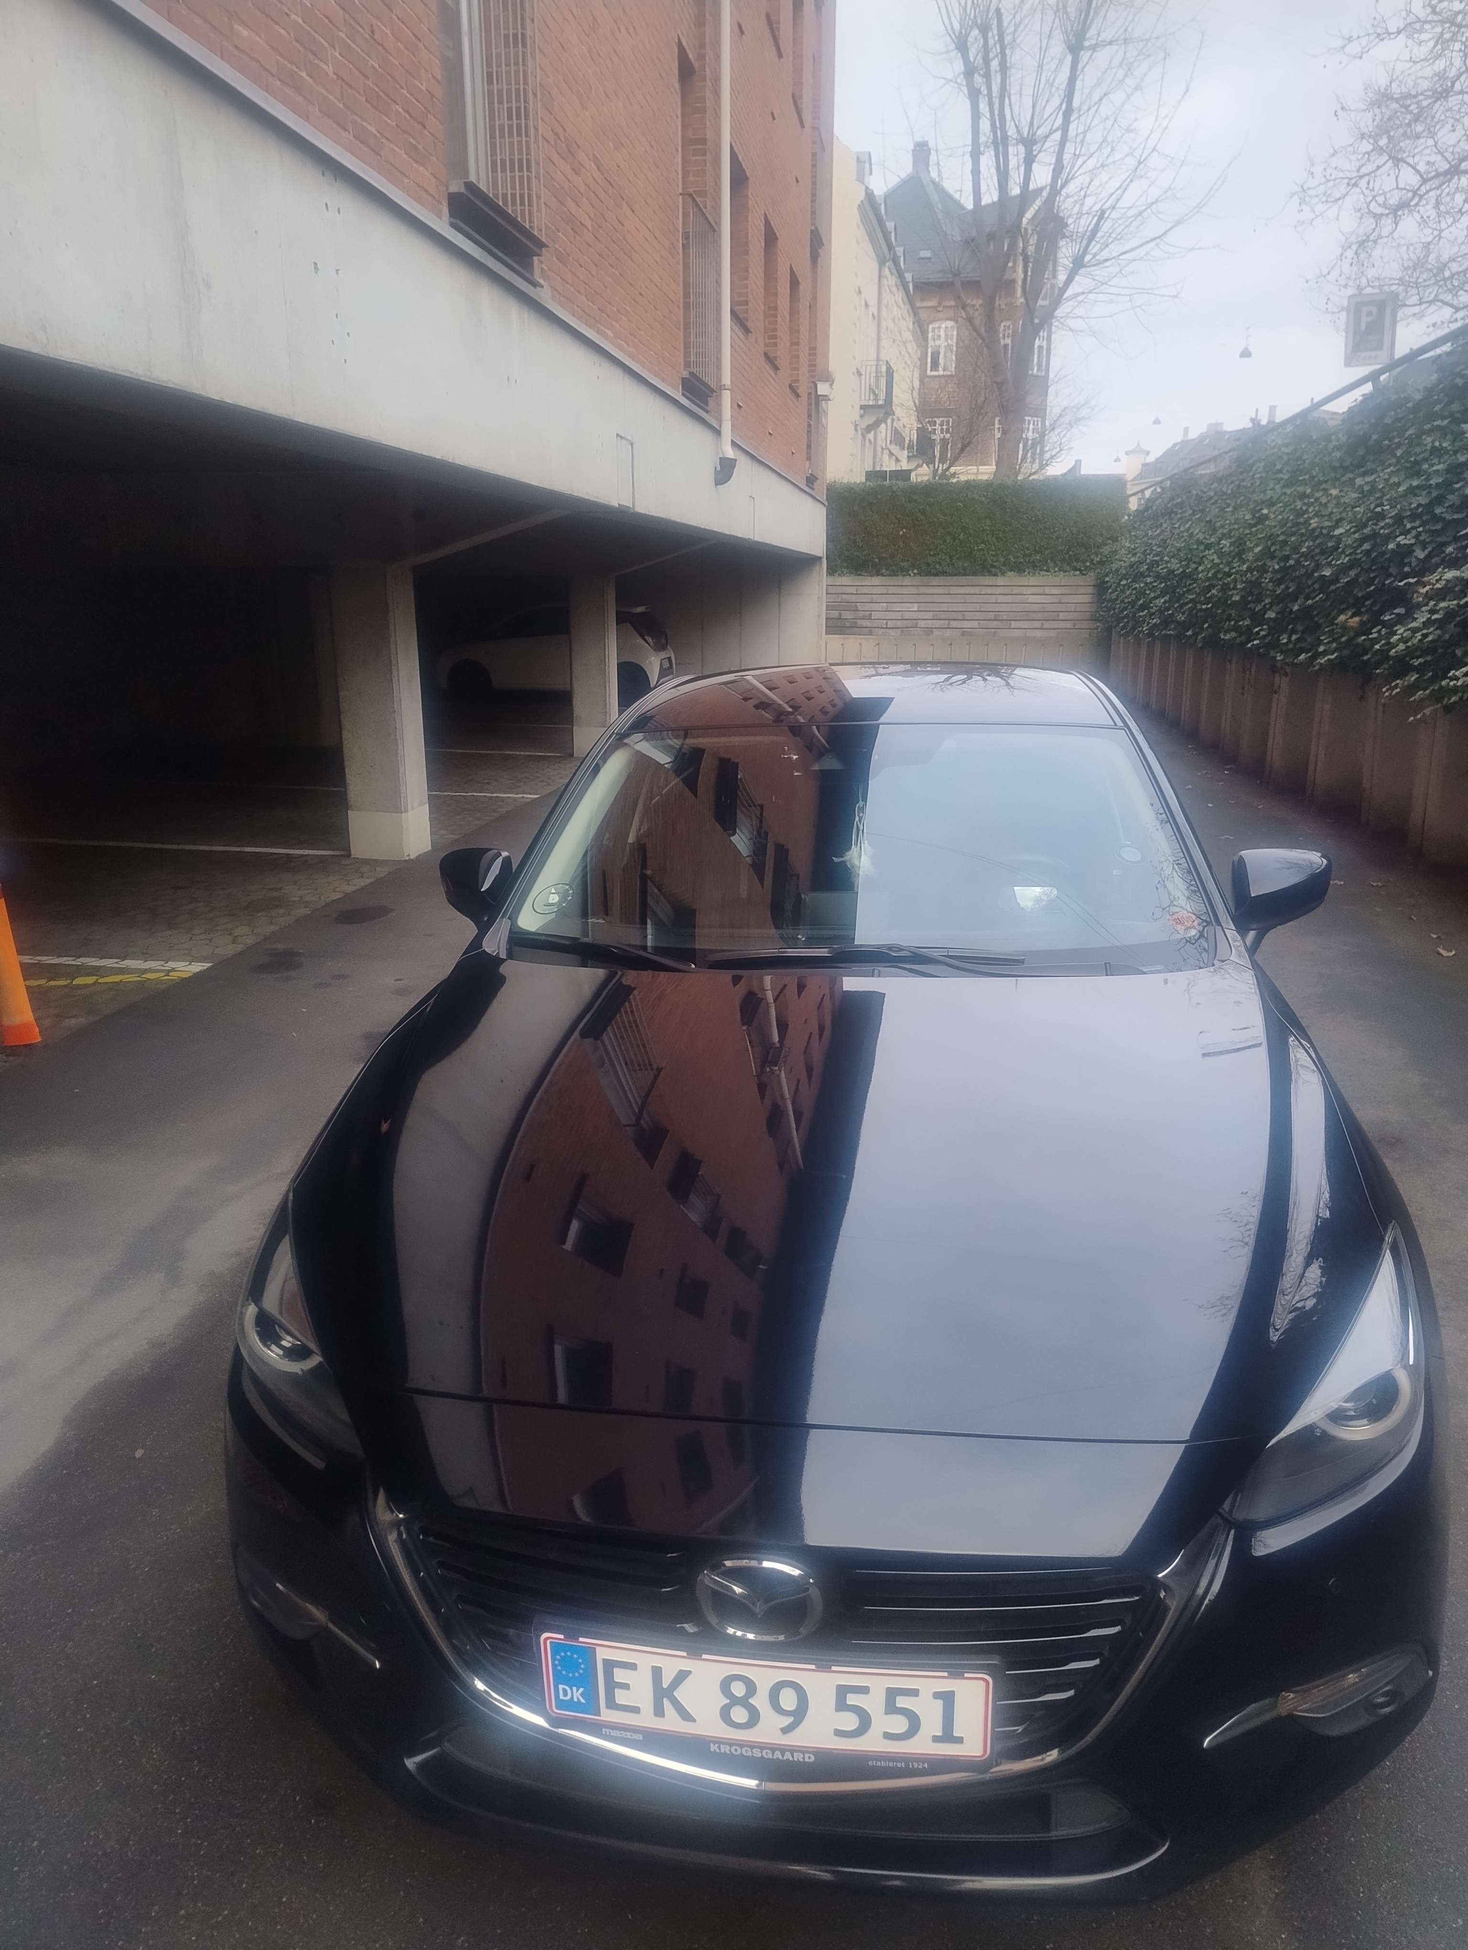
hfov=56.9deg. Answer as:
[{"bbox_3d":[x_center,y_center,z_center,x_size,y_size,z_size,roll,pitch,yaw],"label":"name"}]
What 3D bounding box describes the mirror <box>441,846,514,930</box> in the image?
[{"bbox_3d":[-0.613,-0.205,3.234,0.220,0.200,0.150,1,16,9],"label":"mirror"}]

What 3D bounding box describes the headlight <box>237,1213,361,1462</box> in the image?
[{"bbox_3d":[-0.580,0.482,1.884,0.300,0.200,0.410,1,16,9],"label":"headlight"}]

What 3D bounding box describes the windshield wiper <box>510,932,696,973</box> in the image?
[{"bbox_3d":[-0.237,-0.046,2.577,0.470,0.055,0.065,11,20,31],"label":"windshield wiper"}]

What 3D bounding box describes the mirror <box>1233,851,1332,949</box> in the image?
[{"bbox_3d":[1.195,-0.178,2.953,0.220,0.200,0.150,1,16,9],"label":"mirror"}]

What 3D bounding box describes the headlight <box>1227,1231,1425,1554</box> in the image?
[{"bbox_3d":[0.734,0.499,1.679,0.300,0.200,0.410,1,16,9],"label":"headlight"}]

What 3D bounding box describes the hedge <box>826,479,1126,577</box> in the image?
[{"bbox_3d":[4.438,-8.164,24.739,5.700,1.720,1.100,2,16,8],"label":"hedge"}]

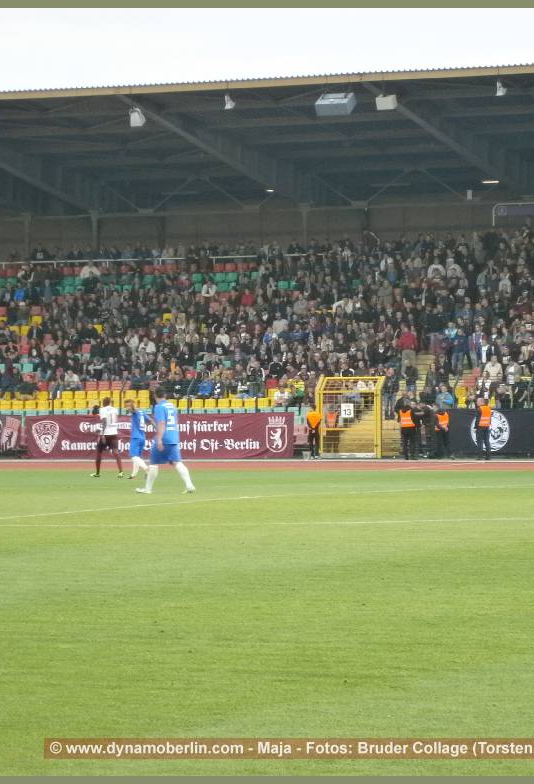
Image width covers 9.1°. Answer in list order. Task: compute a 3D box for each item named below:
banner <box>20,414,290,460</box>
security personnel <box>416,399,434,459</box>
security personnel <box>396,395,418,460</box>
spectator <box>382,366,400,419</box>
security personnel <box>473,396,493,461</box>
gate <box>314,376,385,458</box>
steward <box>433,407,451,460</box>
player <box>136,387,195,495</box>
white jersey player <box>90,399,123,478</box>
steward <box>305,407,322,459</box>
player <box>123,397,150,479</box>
[{"bbox_3d":[-3.338,1.358,101.941,9.092,1.342,0.060,0,0,24],"label":"banner"},{"bbox_3d":[4.631,1.125,98.114,0.480,1.692,0.360,0,0,23],"label":"security personnel"},{"bbox_3d":[4.088,1.087,97.751,0.540,1.823,0.380,0,0,9],"label":"security personnel"},{"bbox_3d":[3.851,0.061,104.026,0.500,1.660,0.380,0,0,0],"label":"spectator"},{"bbox_3d":[6.278,1.076,96.790,0.480,1.817,0.360,0,0,-27],"label":"security personnel"},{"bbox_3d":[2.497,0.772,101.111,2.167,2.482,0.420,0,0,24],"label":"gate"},{"bbox_3d":[5.282,1.189,99.976,0.550,1.601,0.400,0,0,6],"label":"steward"},{"bbox_3d":[-1.647,0.783,54.200,0.850,1.728,0.550,-1,0,38],"label":"player"},{"bbox_3d":[-3.475,0.995,72.800,0.600,1.772,0.500,0,0,-27],"label":"white jersey player"},{"bbox_3d":[1.423,1.196,101.185,0.550,1.635,0.400,0,0,12],"label":"steward"},{"bbox_3d":[-2.741,0.999,70.572,0.500,1.698,0.460,-1,0,30],"label":"player"}]

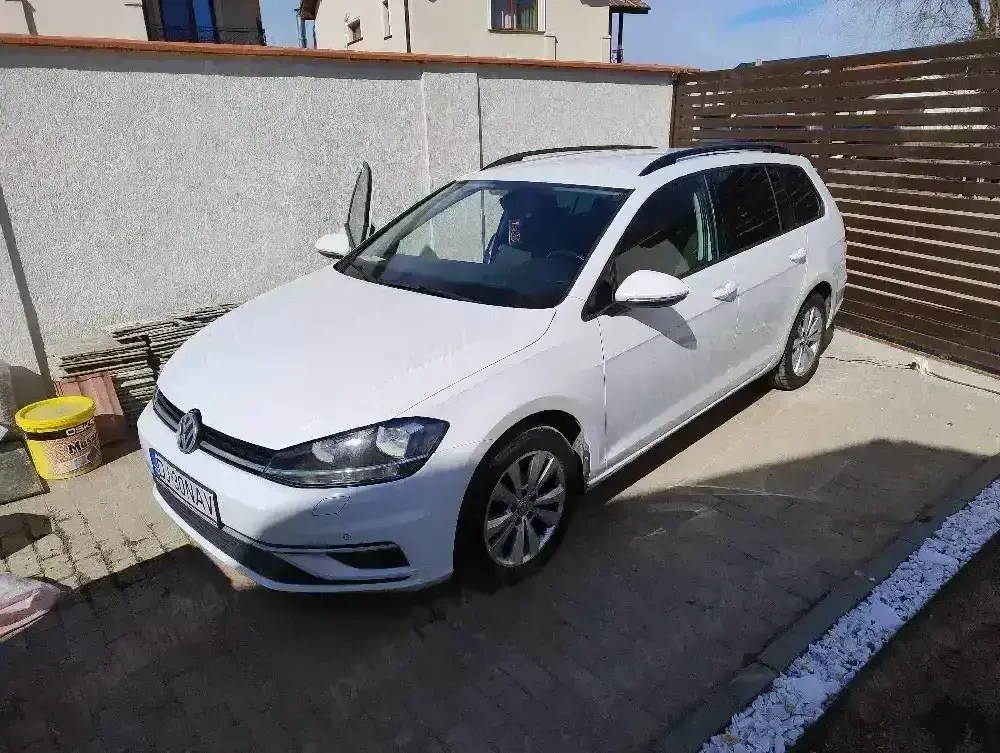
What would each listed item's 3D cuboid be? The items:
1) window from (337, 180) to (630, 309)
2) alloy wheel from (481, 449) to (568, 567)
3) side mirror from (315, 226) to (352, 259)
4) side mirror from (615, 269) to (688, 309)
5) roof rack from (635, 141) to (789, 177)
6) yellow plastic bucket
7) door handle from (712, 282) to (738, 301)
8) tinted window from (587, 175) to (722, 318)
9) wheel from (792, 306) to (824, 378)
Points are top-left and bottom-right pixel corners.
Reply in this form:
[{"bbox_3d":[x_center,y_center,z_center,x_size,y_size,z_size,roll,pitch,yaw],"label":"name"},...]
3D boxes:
[{"bbox_3d":[-0.110,-0.676,3.239,1.470,0.110,0.880,16,54,41],"label":"window"},{"bbox_3d":[0.041,0.467,2.587,0.170,0.438,0.438,16,26,41],"label":"alloy wheel"},{"bbox_3d":[-0.962,-0.741,3.948,0.245,0.145,0.150,2,20,11],"label":"side mirror"},{"bbox_3d":[0.597,-0.347,2.721,0.255,0.145,0.150,8,22,27],"label":"side mirror"},{"bbox_3d":[1.246,-1.192,3.742,0.080,0.110,1.760,16,26,41],"label":"roof rack"},{"bbox_3d":[-2.296,0.329,3.650,0.345,0.340,0.345,-2,19,1],"label":"yellow plastic bucket"},{"bbox_3d":[1.049,-0.393,3.257,0.055,0.062,0.210,16,26,41],"label":"door handle"},{"bbox_3d":[0.647,-0.593,2.951,1.200,0.460,0.090,-21,3,-42],"label":"tinted window"},{"bbox_3d":[1.850,-0.231,4.362,0.170,0.438,0.438,16,26,41],"label":"wheel"}]

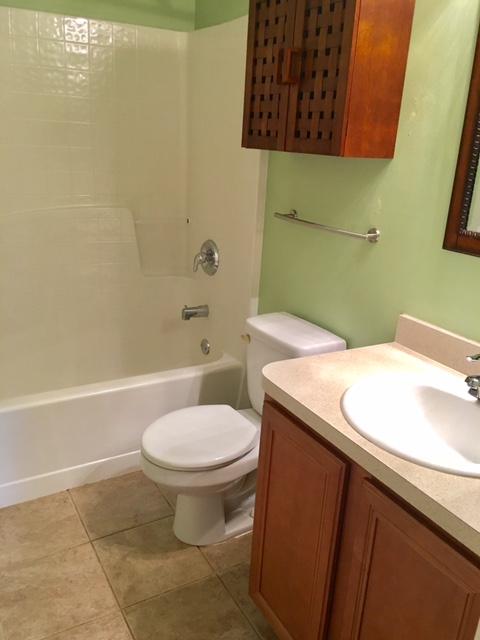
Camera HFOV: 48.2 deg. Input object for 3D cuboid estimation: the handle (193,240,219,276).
[{"bbox_3d":[-0.188,-0.307,2.686,0.090,0.180,0.180,-8,22,-29],"label":"handle"}]

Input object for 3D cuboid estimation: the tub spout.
[{"bbox_3d":[-0.226,-0.041,2.763,0.146,0.076,0.060,-8,22,-29],"label":"tub spout"}]

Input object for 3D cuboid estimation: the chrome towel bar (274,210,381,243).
[{"bbox_3d":[0.292,-0.341,1.906,0.072,0.050,0.505,-8,22,-29],"label":"chrome towel bar"}]

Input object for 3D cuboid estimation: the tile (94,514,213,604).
[{"bbox_3d":[-0.312,0.840,1.897,0.330,0.010,0.332,-8,22,-29],"label":"tile"}]

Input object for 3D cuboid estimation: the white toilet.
[{"bbox_3d":[-0.037,0.422,2.000,0.700,0.740,0.380,-9,23,-32],"label":"white toilet"}]

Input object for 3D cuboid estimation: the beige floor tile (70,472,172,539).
[{"bbox_3d":[-0.479,0.739,2.164,0.330,0.010,0.328,-8,22,-29],"label":"beige floor tile"}]

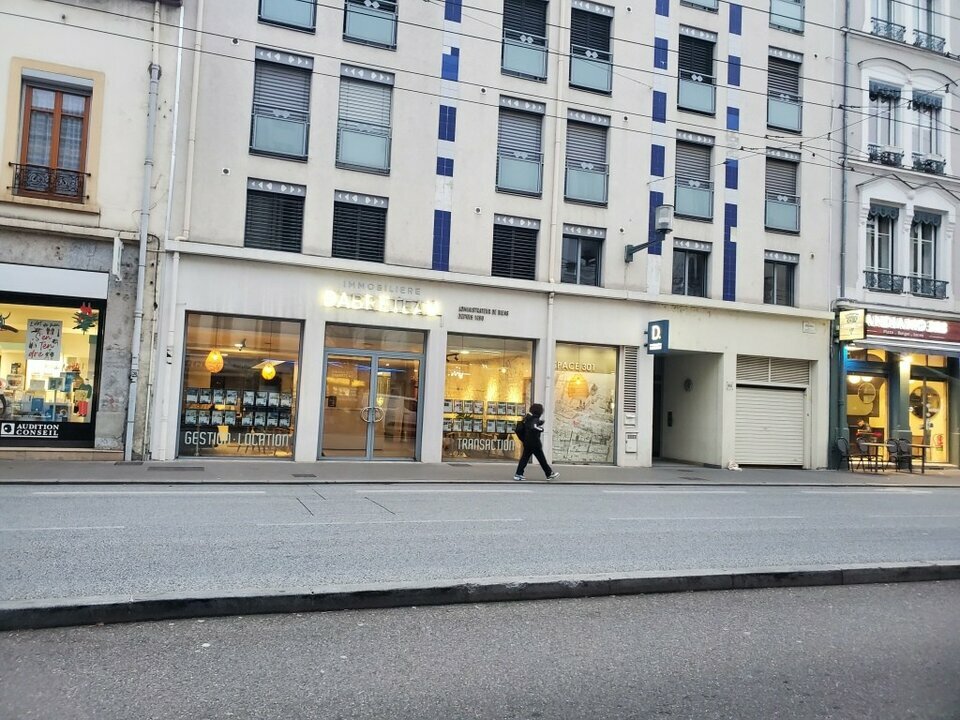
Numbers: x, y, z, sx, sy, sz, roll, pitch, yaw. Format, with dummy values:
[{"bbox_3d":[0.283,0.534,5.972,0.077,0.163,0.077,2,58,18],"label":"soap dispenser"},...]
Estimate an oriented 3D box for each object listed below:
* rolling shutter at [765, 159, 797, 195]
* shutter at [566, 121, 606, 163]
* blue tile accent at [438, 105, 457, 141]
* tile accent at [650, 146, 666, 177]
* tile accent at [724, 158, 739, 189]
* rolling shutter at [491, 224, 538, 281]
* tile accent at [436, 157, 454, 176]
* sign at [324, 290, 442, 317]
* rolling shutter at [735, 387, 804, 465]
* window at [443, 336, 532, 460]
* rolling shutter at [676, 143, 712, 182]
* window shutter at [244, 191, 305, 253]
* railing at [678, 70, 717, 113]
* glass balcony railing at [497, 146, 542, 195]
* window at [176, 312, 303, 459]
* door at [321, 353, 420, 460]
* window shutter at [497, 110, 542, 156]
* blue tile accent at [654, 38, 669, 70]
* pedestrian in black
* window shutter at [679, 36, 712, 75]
[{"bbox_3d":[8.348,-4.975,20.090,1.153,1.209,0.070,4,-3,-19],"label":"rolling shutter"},{"bbox_3d":[2.739,-5.516,18.381,1.141,1.068,0.060,4,-4,-19],"label":"shutter"},{"bbox_3d":[-0.748,-5.477,16.731,0.399,0.800,0.050,4,-3,-19],"label":"blue tile accent"},{"bbox_3d":[4.727,-5.273,19.128,0.400,0.817,0.030,4,-4,-19],"label":"tile accent"},{"bbox_3d":[6.761,-4.995,19.354,0.403,0.814,0.050,4,-3,-19],"label":"tile accent"},{"bbox_3d":[0.876,-2.584,17.306,1.161,1.239,0.080,4,-4,-18],"label":"rolling shutter"},{"bbox_3d":[-0.822,-4.577,17.151,0.411,0.424,0.030,4,-4,-19],"label":"tile accent"},{"bbox_3d":[-2.143,-1.245,15.925,2.555,0.333,0.120,4,-4,-18],"label":"sign"},{"bbox_3d":[7.995,1.831,19.915,2.330,2.117,0.070,4,-3,-19],"label":"rolling shutter"},{"bbox_3d":[0.246,0.921,17.053,2.228,2.976,0.250,4,-4,-18],"label":"window"},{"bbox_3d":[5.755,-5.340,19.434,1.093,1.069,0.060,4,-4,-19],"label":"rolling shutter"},{"bbox_3d":[-4.549,-3.057,16.005,1.210,1.259,0.060,4,-4,-19],"label":"window shutter"},{"bbox_3d":[5.869,-7.167,19.420,1.198,1.118,0.080,4,-4,-19],"label":"railing"},{"bbox_3d":[0.980,-4.539,17.266,1.138,1.012,0.060,4,-4,-18],"label":"glass balcony railing"},{"bbox_3d":[-4.987,0.587,15.131,2.370,2.994,0.120,4,-3,-19],"label":"window"},{"bbox_3d":[-2.439,1.074,16.431,2.298,2.422,0.100,4,-4,-19],"label":"door"},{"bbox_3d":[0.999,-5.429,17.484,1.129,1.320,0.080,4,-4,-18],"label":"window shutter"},{"bbox_3d":[4.717,-7.956,18.755,0.399,0.806,0.050,4,-3,-19],"label":"blue tile accent"},{"bbox_3d":[1.120,1.626,14.300,0.820,1.550,0.500,4,-4,-19],"label":"pedestrian in black"},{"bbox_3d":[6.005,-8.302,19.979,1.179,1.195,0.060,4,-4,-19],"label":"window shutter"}]

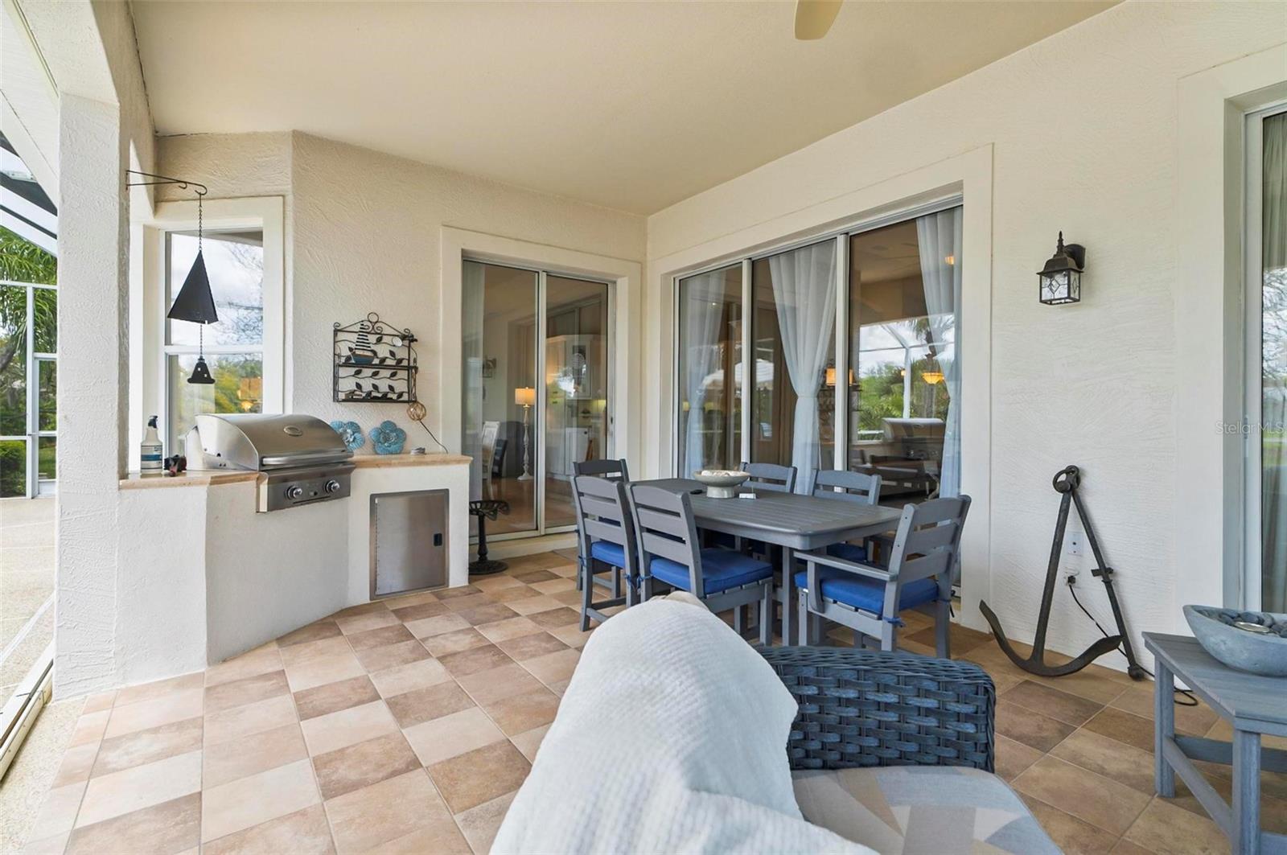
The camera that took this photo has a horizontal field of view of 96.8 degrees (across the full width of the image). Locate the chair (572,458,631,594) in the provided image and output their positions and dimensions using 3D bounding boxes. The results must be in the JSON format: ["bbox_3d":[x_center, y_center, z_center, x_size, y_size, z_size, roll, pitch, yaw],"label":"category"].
[{"bbox_3d":[-0.130,0.699,3.920,0.570,0.910,0.590,0,1,-37],"label":"chair"}]

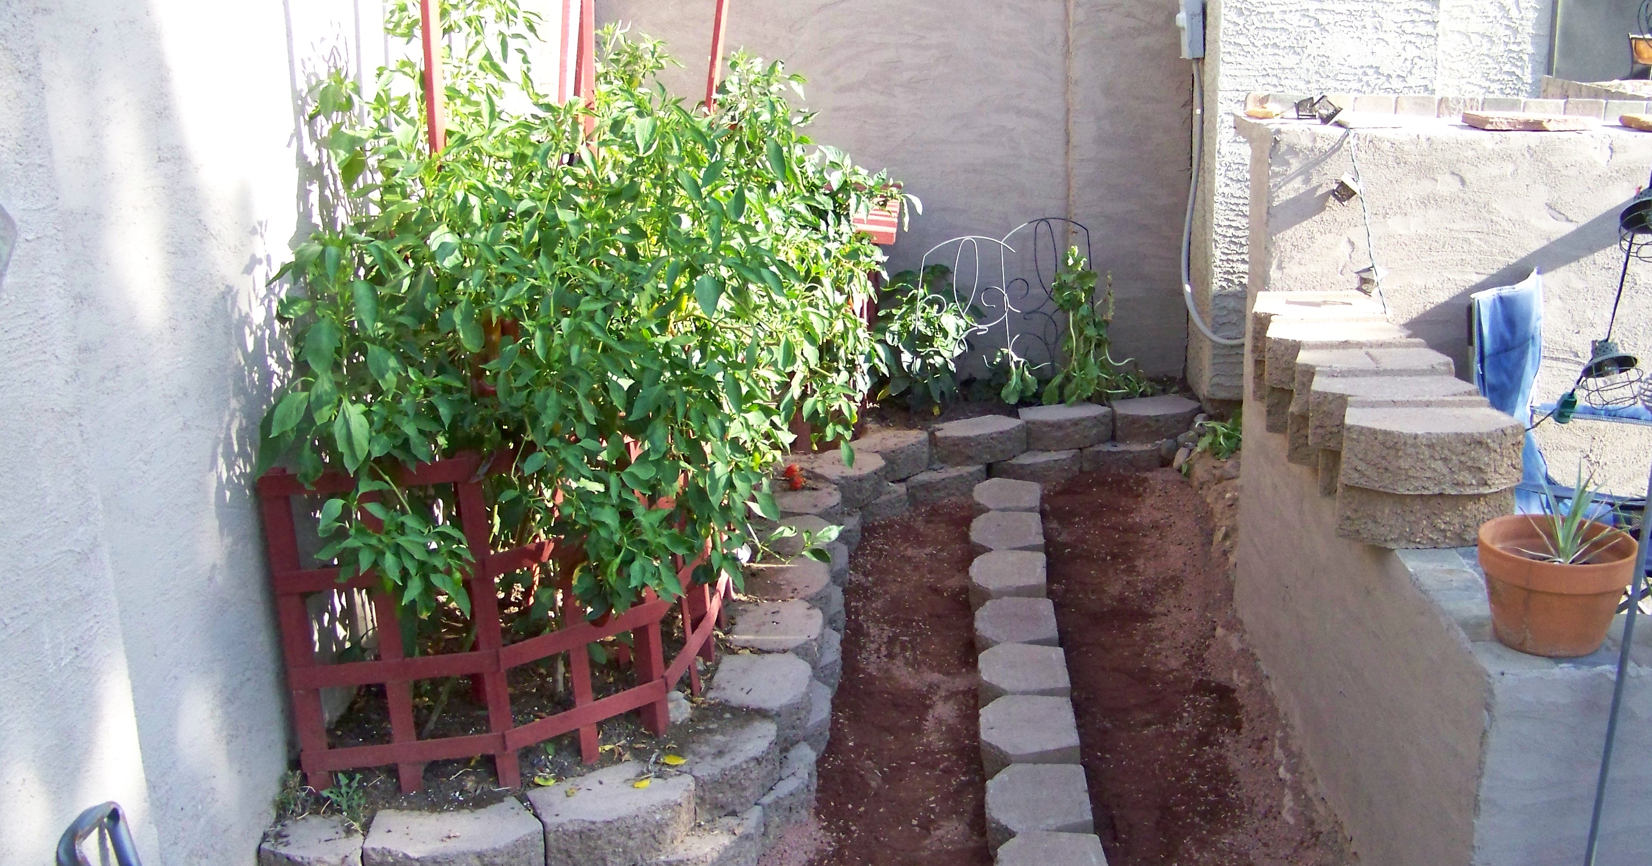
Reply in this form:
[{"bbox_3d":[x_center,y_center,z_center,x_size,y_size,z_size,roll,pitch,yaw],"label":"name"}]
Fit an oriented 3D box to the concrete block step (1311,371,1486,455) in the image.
[{"bbox_3d":[1.043,-0.046,3.182,0.298,0.108,0.193,0,16,5],"label":"concrete block step"}]

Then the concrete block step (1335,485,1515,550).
[{"bbox_3d":[1.044,0.131,3.041,0.295,0.102,0.178,1,16,9],"label":"concrete block step"}]

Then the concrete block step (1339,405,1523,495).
[{"bbox_3d":[1.031,0.016,2.959,0.298,0.108,0.193,-1,16,4],"label":"concrete block step"}]

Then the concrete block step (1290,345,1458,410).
[{"bbox_3d":[1.096,-0.105,3.457,0.295,0.110,0.178,0,16,6],"label":"concrete block step"}]

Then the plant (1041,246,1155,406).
[{"bbox_3d":[0.831,-0.346,5.304,0.330,0.470,0.280,-2,16,0],"label":"plant"}]

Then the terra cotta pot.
[{"bbox_3d":[1.057,0.227,2.500,0.215,0.156,0.215,-2,16,0],"label":"terra cotta pot"}]

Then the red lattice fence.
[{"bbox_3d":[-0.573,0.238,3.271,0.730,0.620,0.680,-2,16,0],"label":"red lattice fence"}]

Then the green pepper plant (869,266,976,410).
[{"bbox_3d":[0.322,-0.318,5.750,0.370,0.490,0.360,-2,16,0],"label":"green pepper plant"}]

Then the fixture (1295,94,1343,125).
[{"bbox_3d":[1.168,-0.766,4.071,0.105,0.068,0.060,-2,16,0],"label":"fixture"}]

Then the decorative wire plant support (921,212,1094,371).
[{"bbox_3d":[0.557,-0.387,5.279,0.530,0.500,0.180,-4,16,-8],"label":"decorative wire plant support"}]

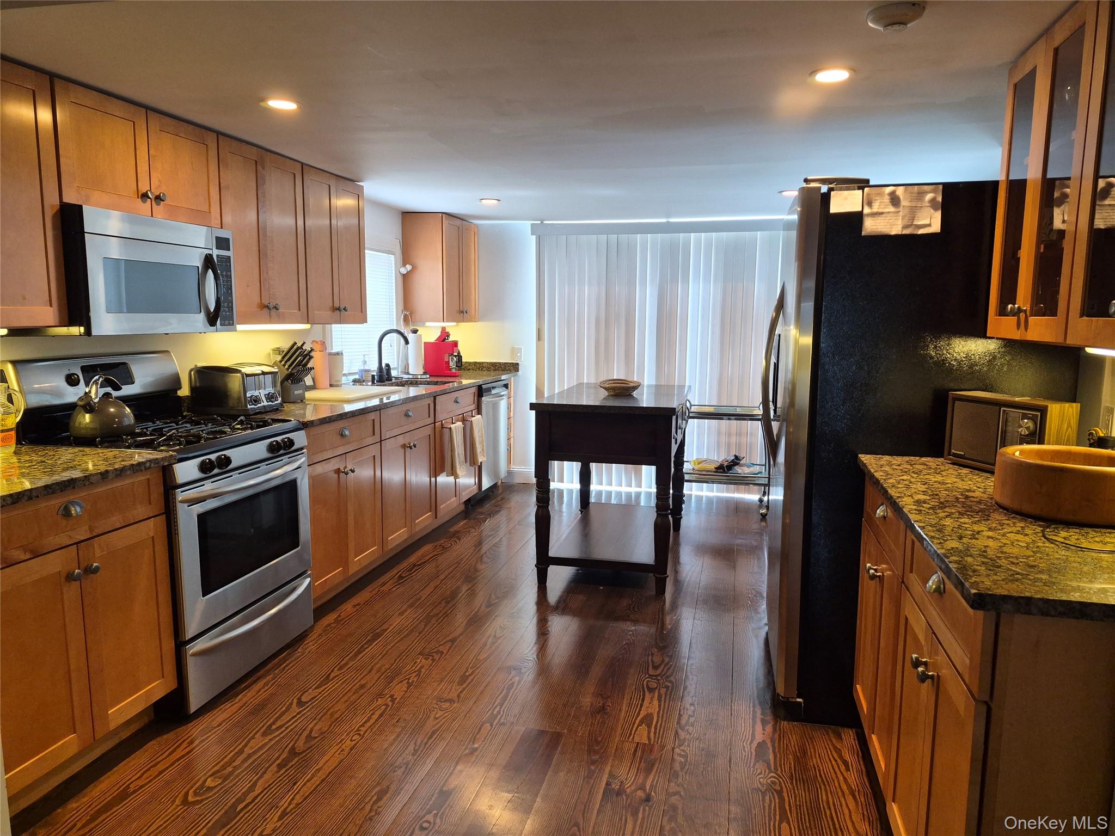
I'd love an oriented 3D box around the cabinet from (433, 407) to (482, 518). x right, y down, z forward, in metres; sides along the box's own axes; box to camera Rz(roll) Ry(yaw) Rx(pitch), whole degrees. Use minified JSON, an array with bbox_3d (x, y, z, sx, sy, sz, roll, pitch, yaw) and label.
[{"bbox_3d":[-0.931,0.268,4.928,0.605,0.590,0.738,2,8,14],"label":"cabinet"}]

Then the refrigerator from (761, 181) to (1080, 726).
[{"bbox_3d":[1.207,0.110,2.758,0.887,1.761,0.905,2,8,14],"label":"refrigerator"}]

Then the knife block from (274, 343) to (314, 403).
[{"bbox_3d":[-1.389,-0.245,3.933,0.230,0.320,0.125,4,8,26],"label":"knife block"}]

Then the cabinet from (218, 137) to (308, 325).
[{"bbox_3d":[-1.472,-0.824,3.418,0.325,0.770,0.600,2,8,14],"label":"cabinet"}]

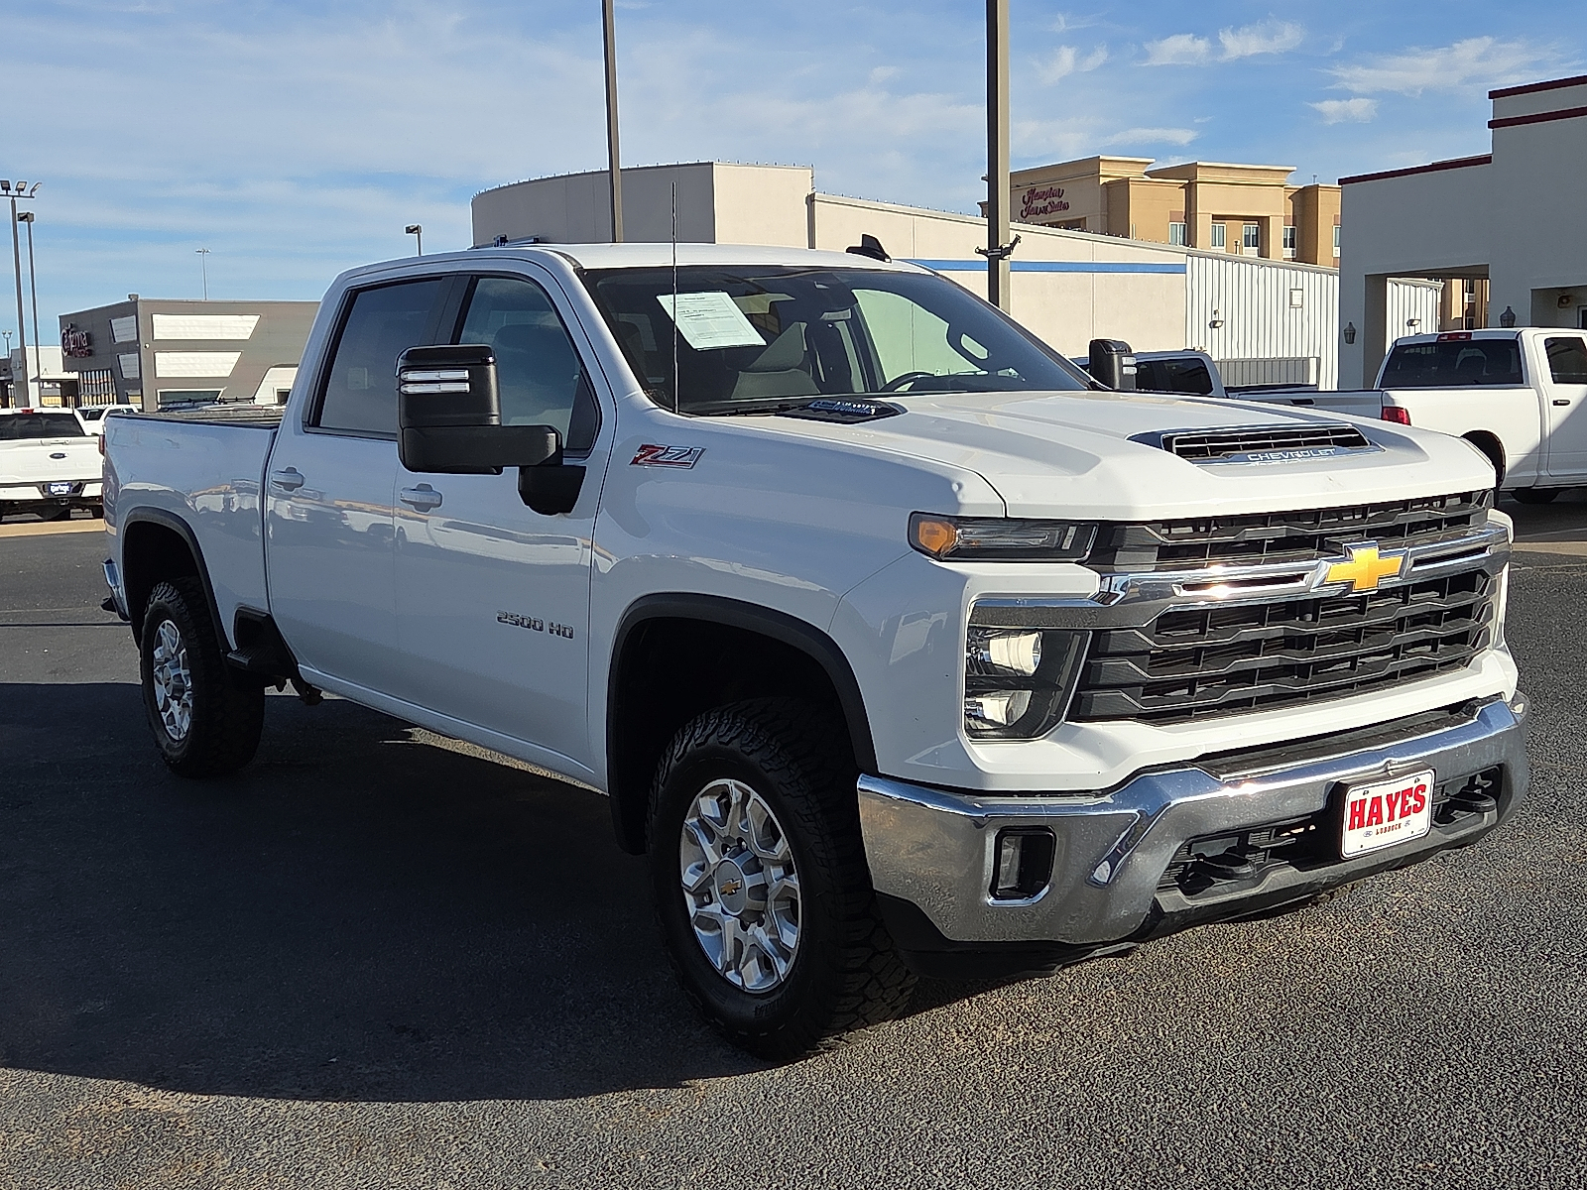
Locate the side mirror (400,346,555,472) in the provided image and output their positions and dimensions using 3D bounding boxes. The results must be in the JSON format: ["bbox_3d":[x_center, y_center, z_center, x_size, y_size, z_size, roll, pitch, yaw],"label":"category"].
[{"bbox_3d":[-0.821,-0.472,4.521,0.370,0.315,0.190,-6,8,-36],"label":"side mirror"}]

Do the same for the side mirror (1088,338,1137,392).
[{"bbox_3d":[1.021,-0.677,5.865,0.370,0.315,0.190,-6,8,-36],"label":"side mirror"}]

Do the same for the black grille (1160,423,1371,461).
[{"bbox_3d":[1.052,-0.340,3.923,0.650,0.065,0.080,-6,8,-36],"label":"black grille"}]

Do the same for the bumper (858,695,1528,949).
[{"bbox_3d":[1.099,0.430,3.978,2.020,0.310,0.500,-6,8,-36],"label":"bumper"}]

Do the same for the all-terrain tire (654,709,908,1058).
[{"bbox_3d":[-0.026,0.641,4.079,0.280,0.820,0.820,-6,8,-36],"label":"all-terrain tire"}]

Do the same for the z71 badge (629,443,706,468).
[{"bbox_3d":[-0.275,-0.317,4.068,0.012,0.055,0.310,-6,8,-36],"label":"z71 badge"}]

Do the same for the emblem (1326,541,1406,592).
[{"bbox_3d":[1.198,-0.060,3.768,0.270,0.108,0.035,-6,8,-36],"label":"emblem"}]

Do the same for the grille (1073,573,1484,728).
[{"bbox_3d":[1.149,0.097,3.859,1.410,0.220,0.125,-6,8,-36],"label":"grille"}]

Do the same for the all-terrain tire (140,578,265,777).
[{"bbox_3d":[-2.417,0.336,7.316,0.280,0.820,0.820,-6,8,-36],"label":"all-terrain tire"}]

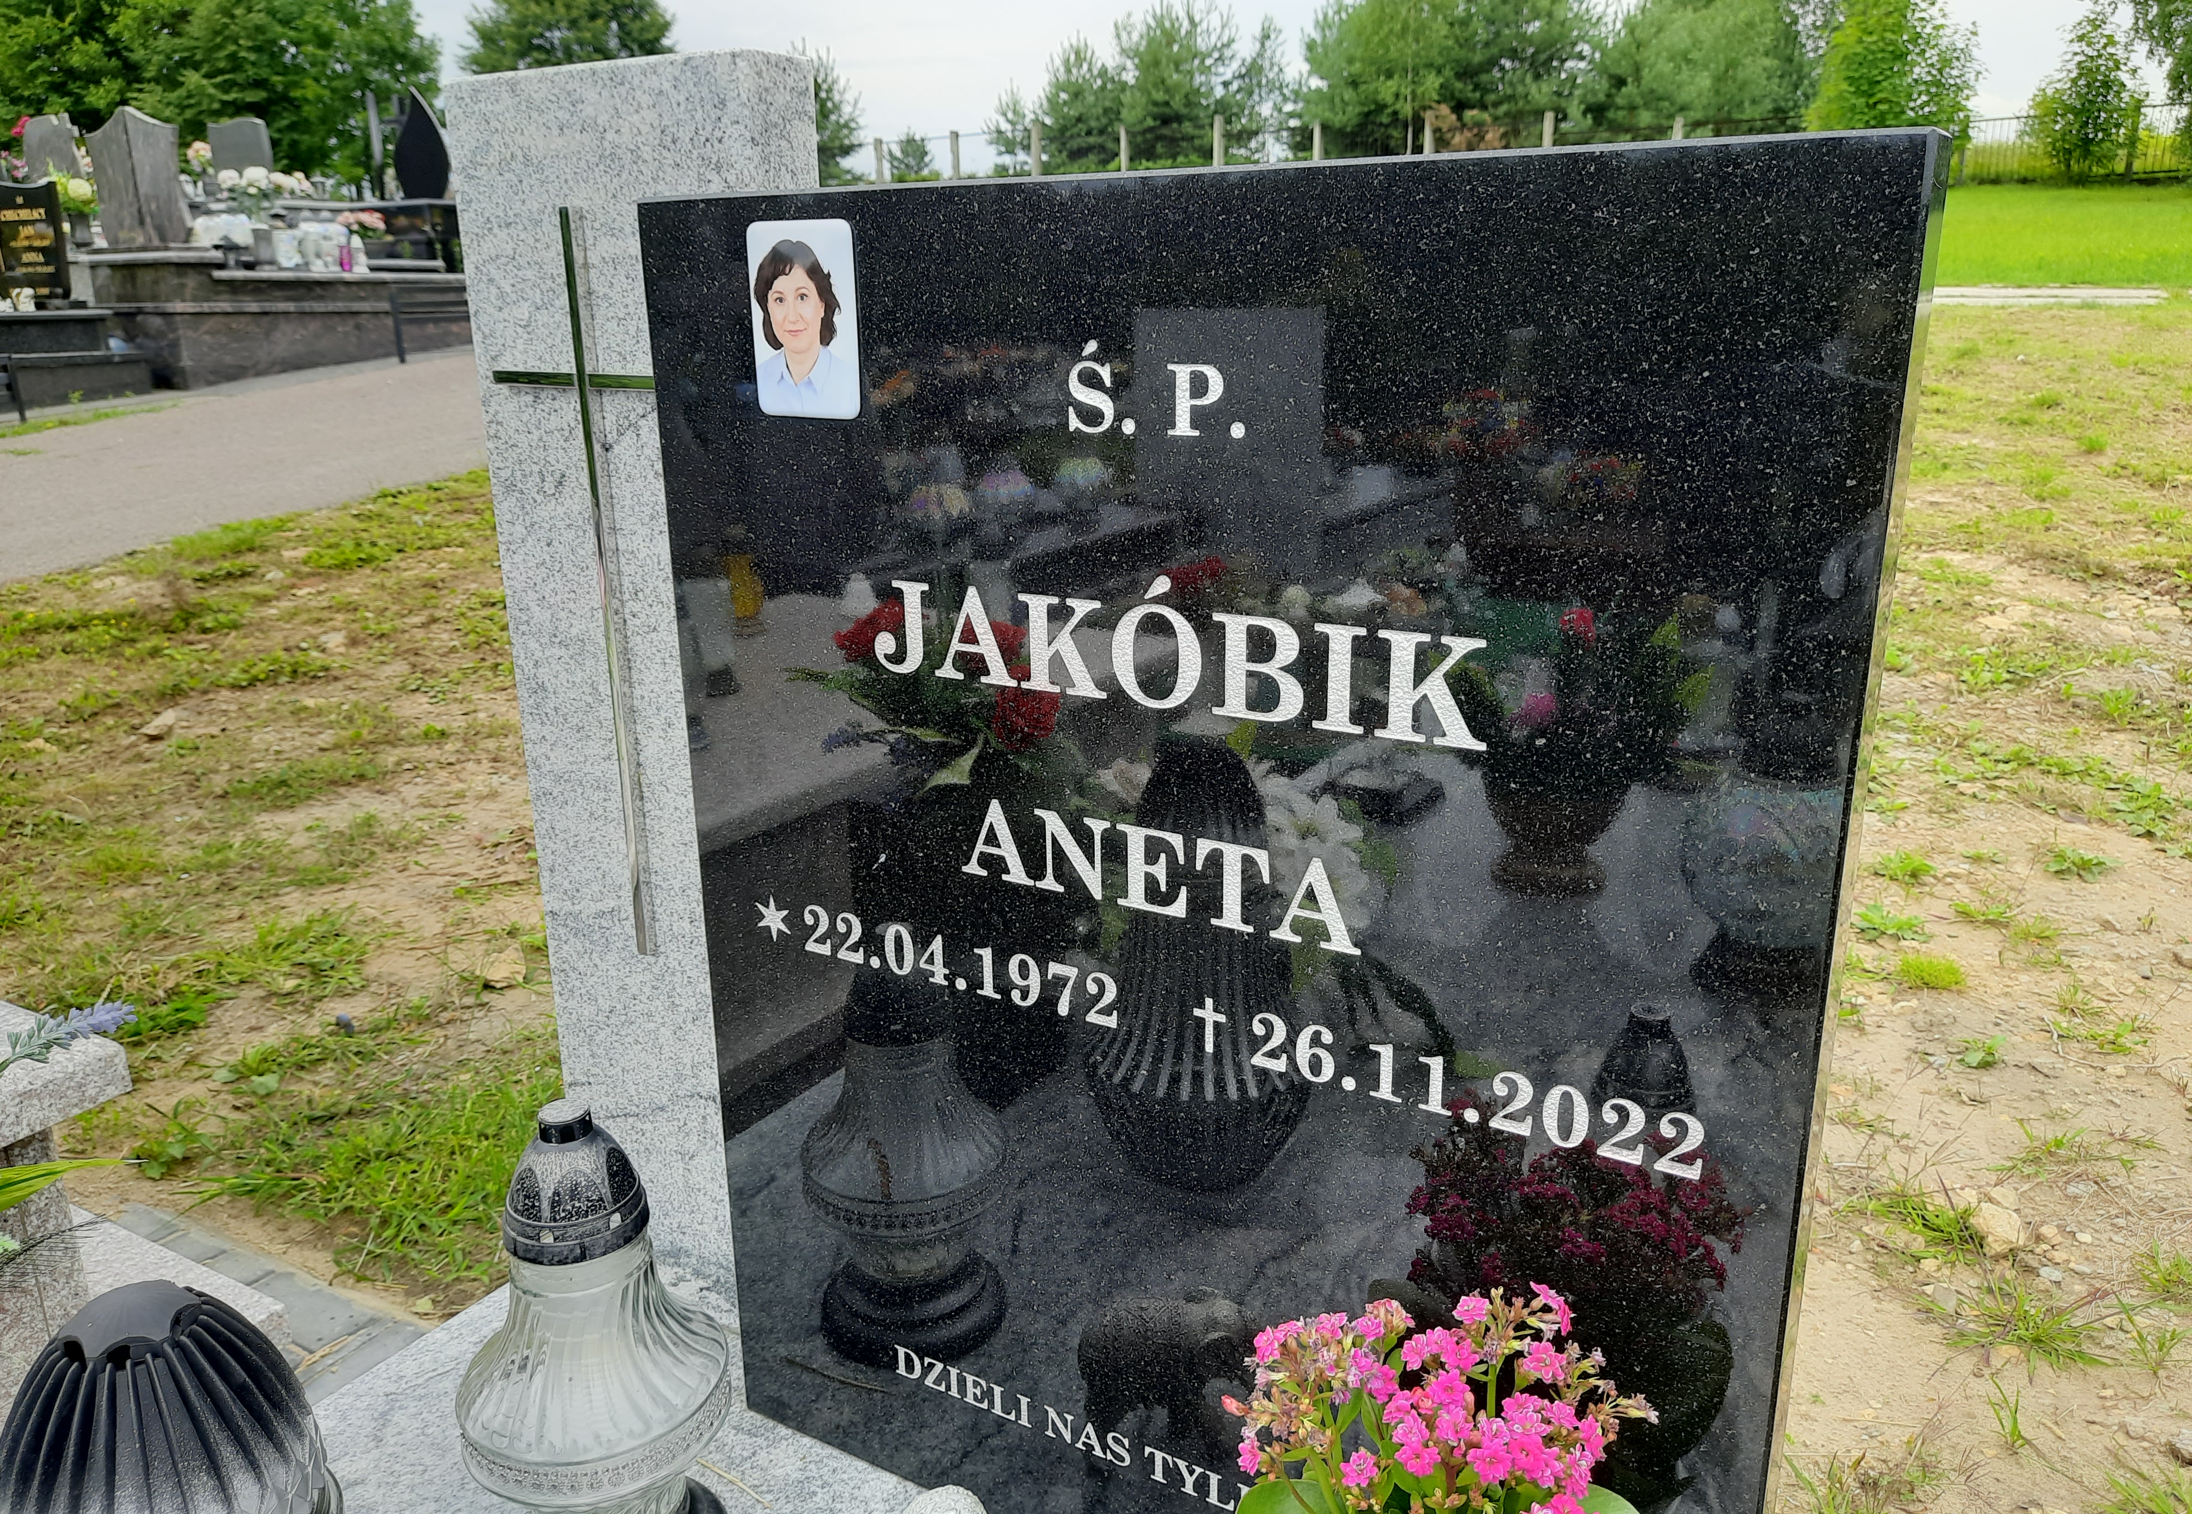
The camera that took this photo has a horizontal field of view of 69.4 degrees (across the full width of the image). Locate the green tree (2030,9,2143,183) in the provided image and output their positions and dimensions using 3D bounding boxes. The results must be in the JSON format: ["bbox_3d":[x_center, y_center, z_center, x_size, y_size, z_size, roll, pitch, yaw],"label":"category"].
[{"bbox_3d":[16.194,-10.923,26.249,1.874,2.695,1.687,8,19,29],"label":"green tree"}]

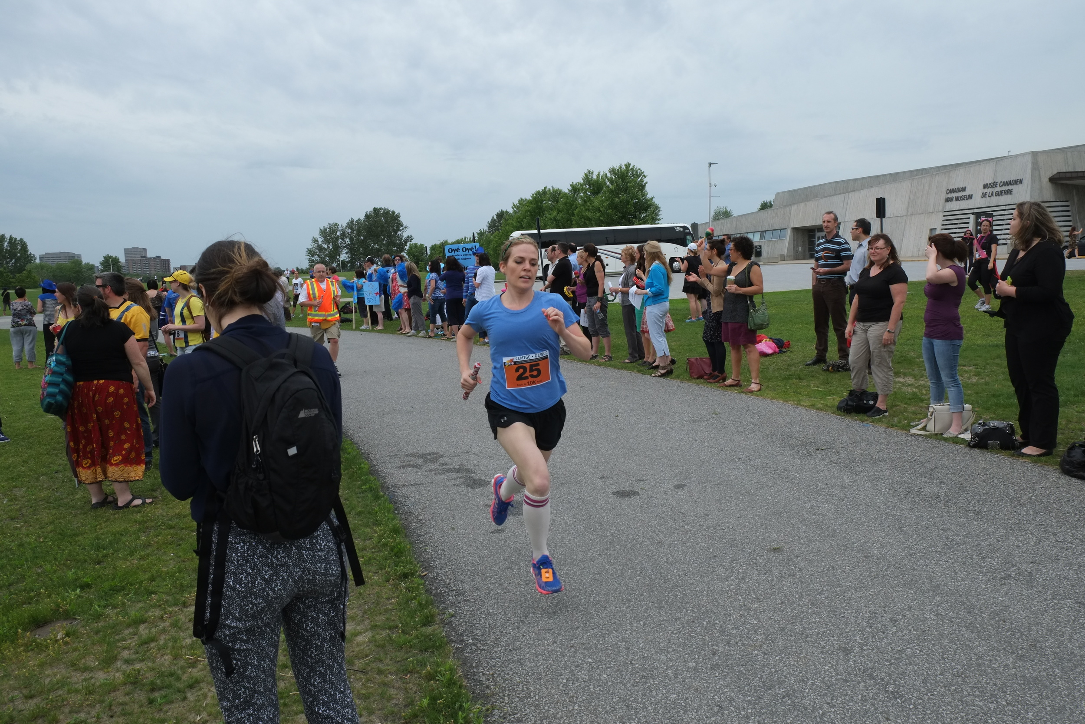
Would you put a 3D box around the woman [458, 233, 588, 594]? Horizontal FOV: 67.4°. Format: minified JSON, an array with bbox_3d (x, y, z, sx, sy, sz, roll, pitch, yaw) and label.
[{"bbox_3d":[-0.080,0.237,3.893,0.600,1.650,0.820,-3,7,-7],"label":"woman"}]

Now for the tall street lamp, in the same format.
[{"bbox_3d":[12.708,-10.738,60.476,0.680,8.001,0.300,-2,7,0],"label":"tall street lamp"}]

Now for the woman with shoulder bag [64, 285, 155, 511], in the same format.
[{"bbox_3d":[-3.160,0.260,5.933,0.620,1.620,0.420,0,7,18],"label":"woman with shoulder bag"}]

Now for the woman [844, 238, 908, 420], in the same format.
[{"bbox_3d":[3.098,-0.347,7.500,0.400,1.650,0.560,-7,8,-34],"label":"woman"}]

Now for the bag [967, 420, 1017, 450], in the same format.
[{"bbox_3d":[3.319,0.519,6.011,0.340,0.220,0.180,1,8,25],"label":"bag"}]

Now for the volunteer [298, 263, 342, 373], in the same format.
[{"bbox_3d":[-3.678,-0.759,13.500,0.680,1.750,0.480,-4,7,-11],"label":"volunteer"}]

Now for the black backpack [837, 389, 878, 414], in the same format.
[{"bbox_3d":[2.911,0.348,7.565,0.330,0.220,0.200,-1,7,6],"label":"black backpack"}]

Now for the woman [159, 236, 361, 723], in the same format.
[{"bbox_3d":[-0.708,0.558,2.100,0.460,1.670,0.430,-8,9,-35],"label":"woman"}]

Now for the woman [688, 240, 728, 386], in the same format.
[{"bbox_3d":[1.904,-0.599,9.350,0.430,1.630,0.420,-4,7,-5],"label":"woman"}]

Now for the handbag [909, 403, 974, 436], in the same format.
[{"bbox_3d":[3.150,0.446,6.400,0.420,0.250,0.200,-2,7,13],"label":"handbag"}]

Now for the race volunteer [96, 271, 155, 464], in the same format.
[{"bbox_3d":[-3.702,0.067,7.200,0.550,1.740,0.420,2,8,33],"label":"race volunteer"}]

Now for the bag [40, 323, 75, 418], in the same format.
[{"bbox_3d":[-3.450,0.063,5.800,0.200,0.640,0.340,-8,9,-39],"label":"bag"}]

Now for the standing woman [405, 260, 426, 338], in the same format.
[{"bbox_3d":[-2.807,-1.397,17.900,0.380,1.640,0.430,-2,7,9],"label":"standing woman"}]

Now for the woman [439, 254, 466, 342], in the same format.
[{"bbox_3d":[-1.770,-1.257,16.100,0.460,1.660,0.370,-8,9,-37],"label":"woman"}]

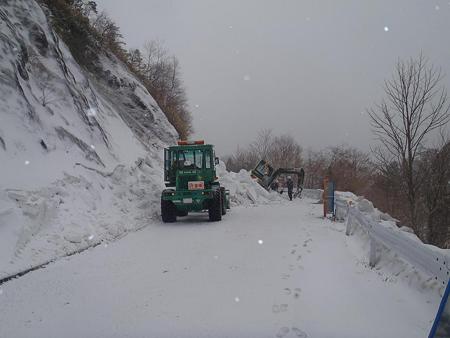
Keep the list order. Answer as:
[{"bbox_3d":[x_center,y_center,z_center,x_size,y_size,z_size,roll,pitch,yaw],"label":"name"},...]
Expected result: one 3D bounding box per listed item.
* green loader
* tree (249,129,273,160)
[{"bbox_3d":[-1.180,0.530,16.500,2.500,3.350,6.500,-1,-2,4],"label":"green loader"},{"bbox_3d":[4.400,-1.900,45.000,3.200,6.200,3.100,-1,-2,0],"label":"tree"}]

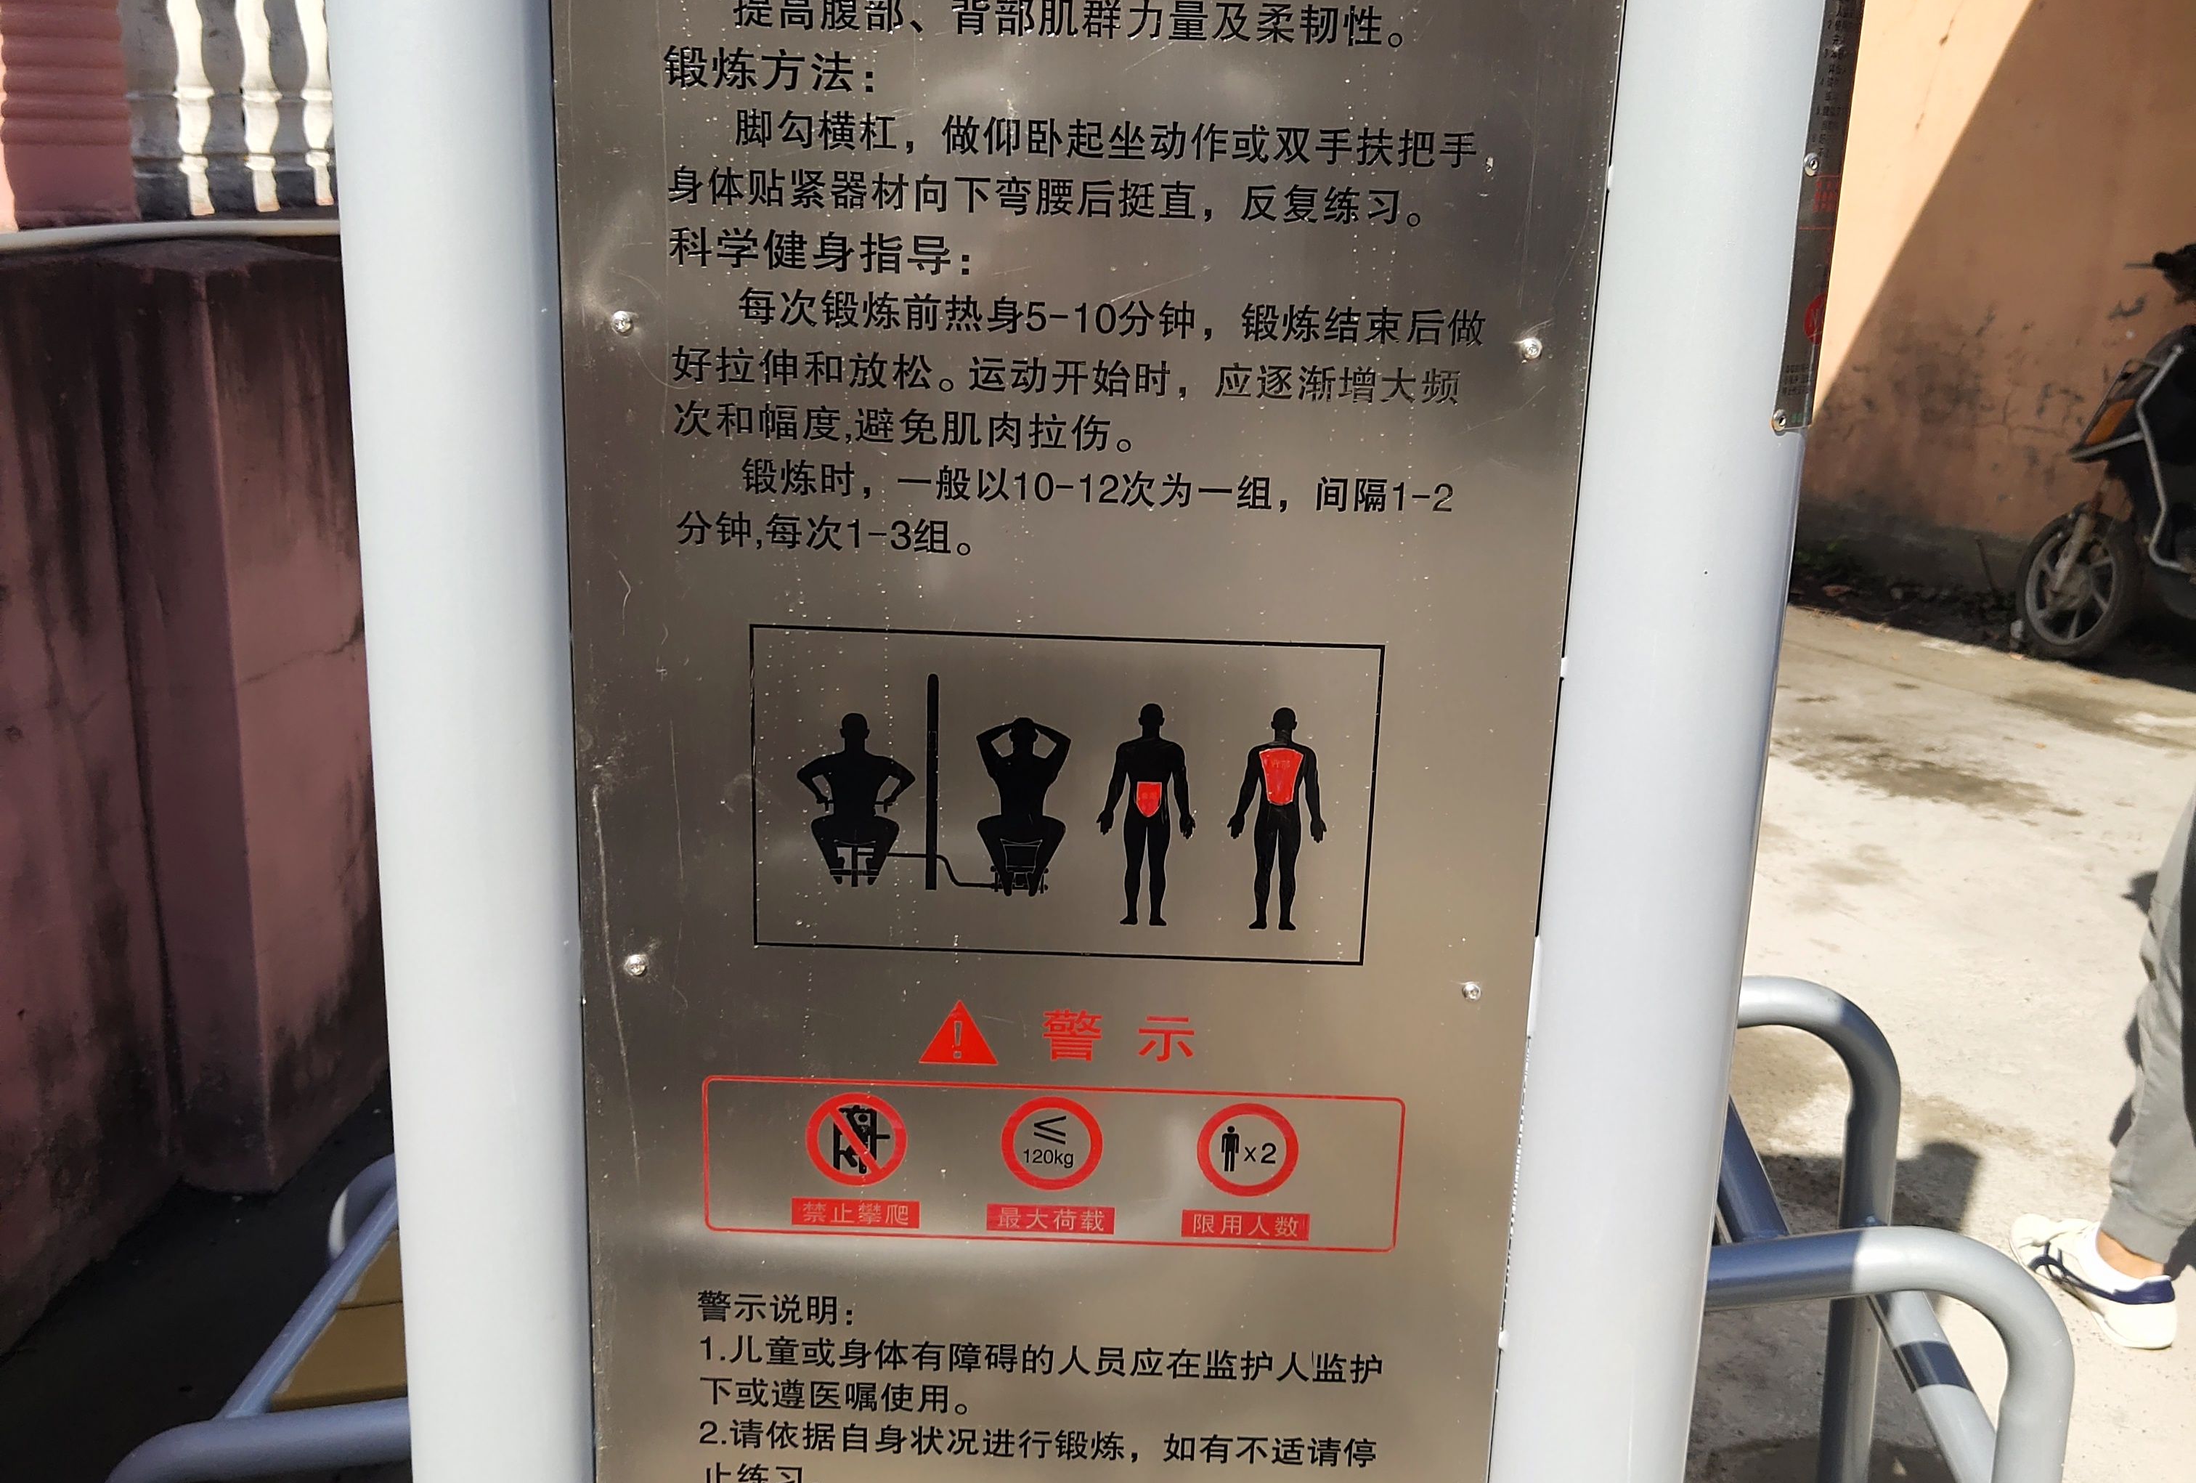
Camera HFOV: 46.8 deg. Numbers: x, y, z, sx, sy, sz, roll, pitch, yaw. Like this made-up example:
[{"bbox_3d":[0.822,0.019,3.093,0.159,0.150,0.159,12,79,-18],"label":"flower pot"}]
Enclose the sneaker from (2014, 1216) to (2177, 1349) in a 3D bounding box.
[{"bbox_3d":[1.204,0.621,3.061,0.098,0.100,0.265,-4,18,-16],"label":"sneaker"}]

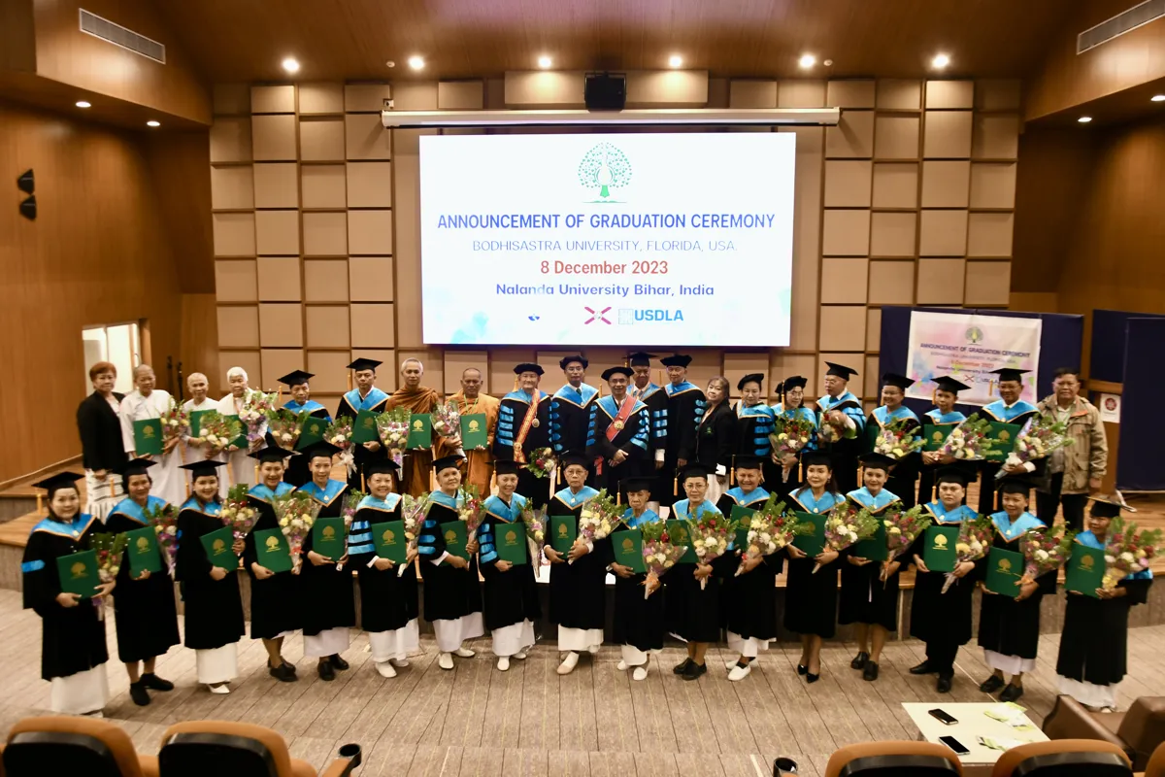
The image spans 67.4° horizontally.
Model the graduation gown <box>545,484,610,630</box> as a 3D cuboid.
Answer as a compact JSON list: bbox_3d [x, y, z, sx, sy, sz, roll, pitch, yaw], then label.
[{"bbox_3d":[-0.040,1.251,6.483,0.480,1.042,0.400,1,7,5],"label":"graduation gown"}]

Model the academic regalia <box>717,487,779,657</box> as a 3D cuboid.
[{"bbox_3d":[1.218,1.276,6.444,0.471,1.067,0.380,2,8,18],"label":"academic regalia"}]

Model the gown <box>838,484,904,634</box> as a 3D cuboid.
[{"bbox_3d":[2.168,1.267,6.600,0.500,1.065,0.400,2,7,15],"label":"gown"}]

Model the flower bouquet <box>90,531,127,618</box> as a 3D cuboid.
[{"bbox_3d":[-3.200,1.254,5.866,0.270,0.569,0.220,5,-4,-37],"label":"flower bouquet"}]

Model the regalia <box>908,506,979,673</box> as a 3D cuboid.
[{"bbox_3d":[2.622,1.421,6.342,0.487,1.182,0.400,4,8,30],"label":"regalia"}]

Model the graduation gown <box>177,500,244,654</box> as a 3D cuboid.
[{"bbox_3d":[-2.647,1.301,6.238,0.480,1.023,0.390,-3,7,-26],"label":"graduation gown"}]

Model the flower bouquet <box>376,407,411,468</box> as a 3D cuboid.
[{"bbox_3d":[-1.644,0.452,7.607,0.290,0.560,0.220,-5,10,-4],"label":"flower bouquet"}]

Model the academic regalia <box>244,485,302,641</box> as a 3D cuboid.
[{"bbox_3d":[-2.265,1.261,6.438,0.460,1.148,0.360,-3,8,-28],"label":"academic regalia"}]

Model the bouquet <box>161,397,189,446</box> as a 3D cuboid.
[{"bbox_3d":[-3.570,0.318,7.639,0.250,0.480,0.200,3,13,-26],"label":"bouquet"}]

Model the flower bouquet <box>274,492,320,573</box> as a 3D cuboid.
[{"bbox_3d":[-2.070,1.033,6.326,0.330,0.584,0.220,0,0,-20],"label":"flower bouquet"}]

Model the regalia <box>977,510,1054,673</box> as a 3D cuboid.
[{"bbox_3d":[2.991,1.357,6.029,0.520,1.011,0.400,3,7,25],"label":"regalia"}]

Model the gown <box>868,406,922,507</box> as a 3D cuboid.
[{"bbox_3d":[2.750,0.639,7.696,0.500,0.978,0.360,5,8,35],"label":"gown"}]

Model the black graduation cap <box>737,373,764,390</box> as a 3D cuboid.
[{"bbox_3d":[1.505,-0.057,7.850,0.250,0.140,0.250,-11,7,6],"label":"black graduation cap"}]

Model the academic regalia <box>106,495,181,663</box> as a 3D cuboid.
[{"bbox_3d":[-3.072,1.328,6.114,0.510,1.164,0.400,-5,9,-38],"label":"academic regalia"}]

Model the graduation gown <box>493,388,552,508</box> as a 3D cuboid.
[{"bbox_3d":[-0.557,0.578,8.190,0.546,1.172,0.380,-1,7,-4],"label":"graduation gown"}]

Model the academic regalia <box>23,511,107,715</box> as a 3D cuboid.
[{"bbox_3d":[-3.497,1.495,5.908,0.550,1.349,0.420,-5,8,-36],"label":"academic regalia"}]

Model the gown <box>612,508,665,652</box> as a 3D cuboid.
[{"bbox_3d":[0.413,1.418,6.517,0.450,1.066,0.360,2,7,12],"label":"gown"}]

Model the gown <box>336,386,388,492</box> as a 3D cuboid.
[{"bbox_3d":[-1.976,0.558,7.919,0.540,1.150,0.400,-1,7,-9],"label":"gown"}]

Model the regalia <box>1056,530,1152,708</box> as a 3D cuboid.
[{"bbox_3d":[3.557,1.567,5.954,0.550,1.208,0.420,4,8,32],"label":"regalia"}]

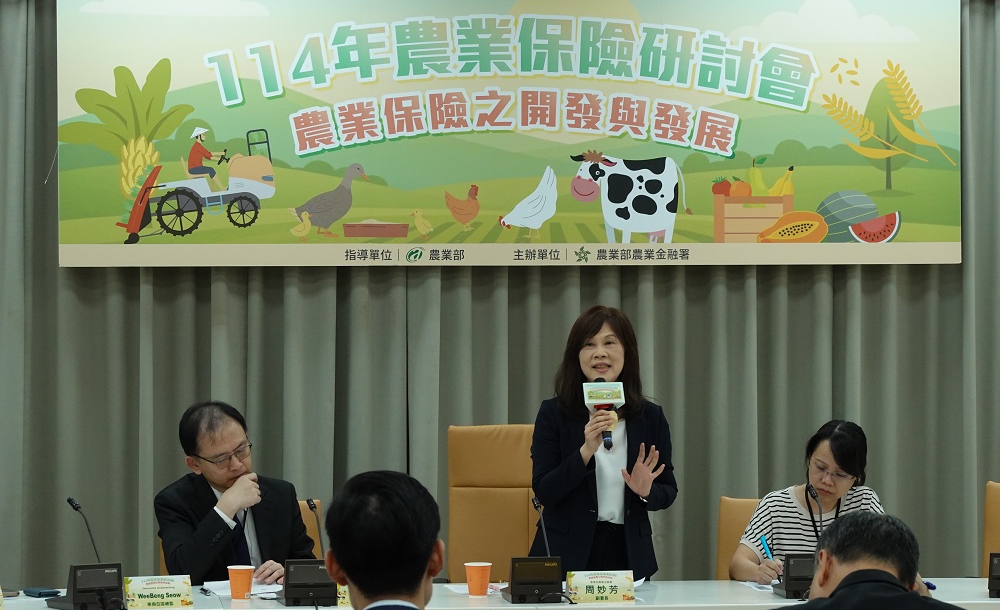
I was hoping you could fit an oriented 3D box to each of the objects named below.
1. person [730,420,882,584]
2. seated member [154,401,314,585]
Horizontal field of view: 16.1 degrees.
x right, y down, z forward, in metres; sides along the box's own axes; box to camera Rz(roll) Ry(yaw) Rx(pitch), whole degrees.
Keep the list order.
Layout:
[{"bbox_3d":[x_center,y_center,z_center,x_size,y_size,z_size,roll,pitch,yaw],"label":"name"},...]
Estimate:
[{"bbox_3d":[0.965,0.991,11.070,0.480,1.240,0.740,0,1,-6],"label":"person"},{"bbox_3d":[-0.824,0.964,11.030,0.510,1.290,0.760,0,1,-13],"label":"seated member"}]

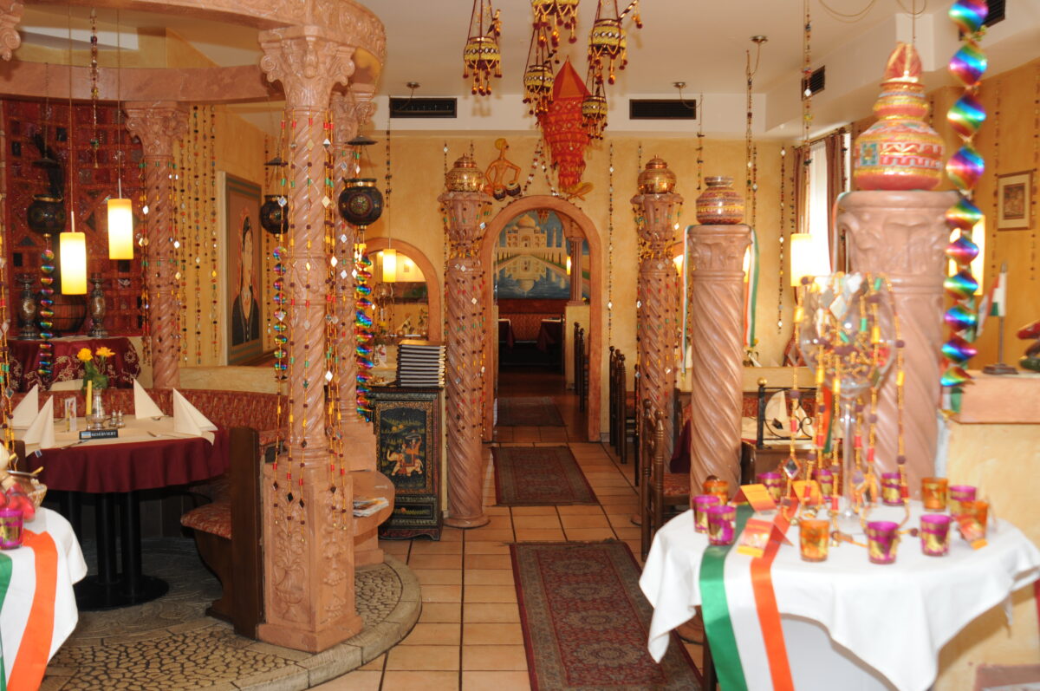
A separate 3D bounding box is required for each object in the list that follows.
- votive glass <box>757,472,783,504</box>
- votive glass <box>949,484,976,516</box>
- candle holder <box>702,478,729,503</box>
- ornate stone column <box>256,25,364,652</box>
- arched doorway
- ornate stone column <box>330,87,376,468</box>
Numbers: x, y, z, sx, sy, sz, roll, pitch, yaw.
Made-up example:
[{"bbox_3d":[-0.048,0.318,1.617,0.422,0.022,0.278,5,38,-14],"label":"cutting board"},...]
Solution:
[{"bbox_3d":[0.578,0.331,2.402,0.054,0.068,0.054,0,4,-3],"label":"votive glass"},{"bbox_3d":[1.001,0.357,2.344,0.061,0.070,0.061,2,5,23],"label":"votive glass"},{"bbox_3d":[0.436,0.338,2.309,0.054,0.068,0.054,0,4,-3],"label":"candle holder"},{"bbox_3d":[-0.886,-0.009,4.344,0.300,2.515,0.300,2,5,25],"label":"ornate stone column"},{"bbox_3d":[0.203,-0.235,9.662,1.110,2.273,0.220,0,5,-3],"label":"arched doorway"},{"bbox_3d":[-0.921,-0.095,5.464,0.300,2.505,0.300,-3,6,-32],"label":"ornate stone column"}]

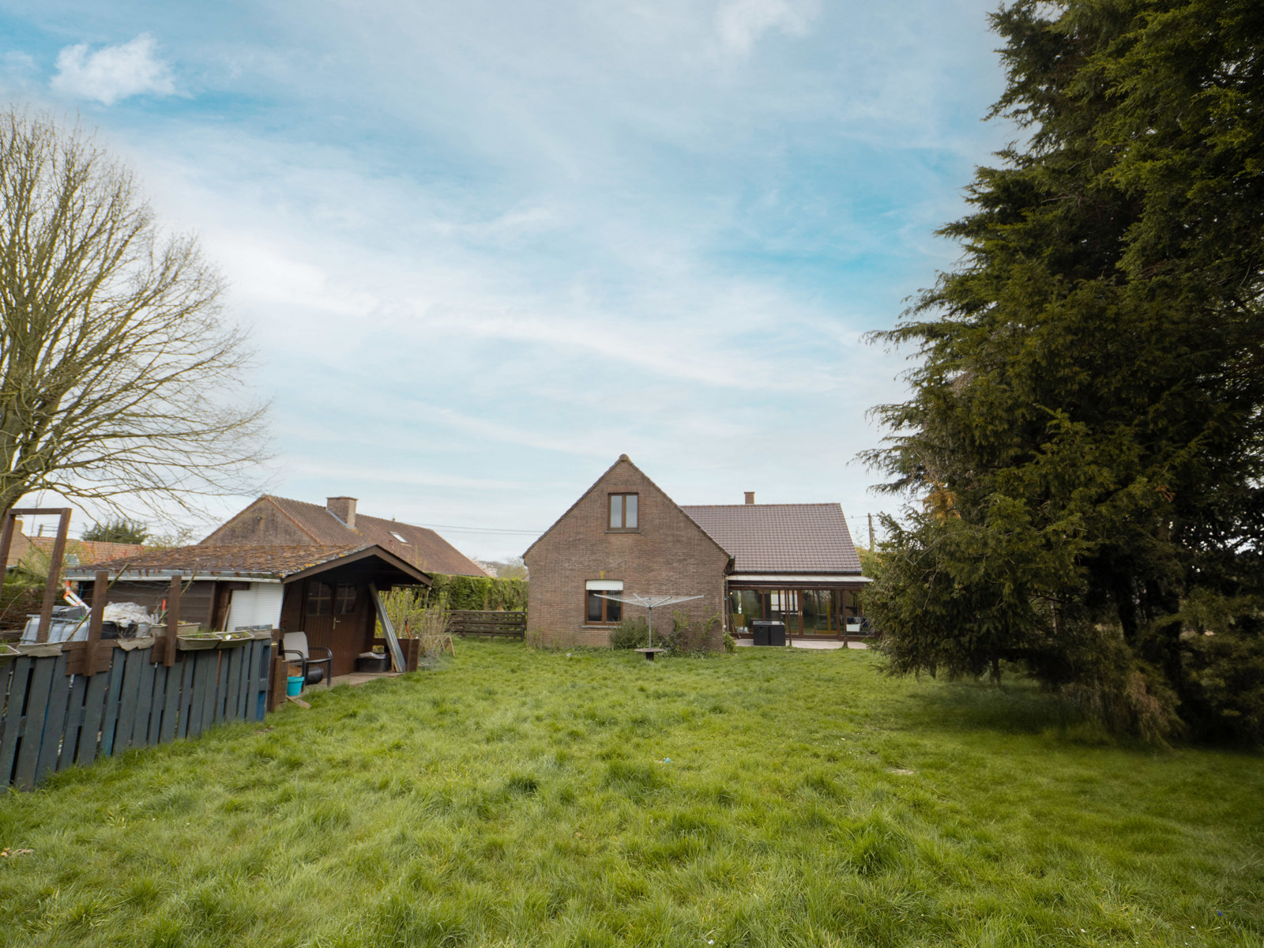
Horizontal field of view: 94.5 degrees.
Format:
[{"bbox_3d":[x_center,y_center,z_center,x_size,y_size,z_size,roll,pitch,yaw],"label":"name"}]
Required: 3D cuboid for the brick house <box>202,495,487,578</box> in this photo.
[{"bbox_3d":[-15.759,5.503,34.316,8.949,6.258,16.711,-1,-11,7],"label":"brick house"}]

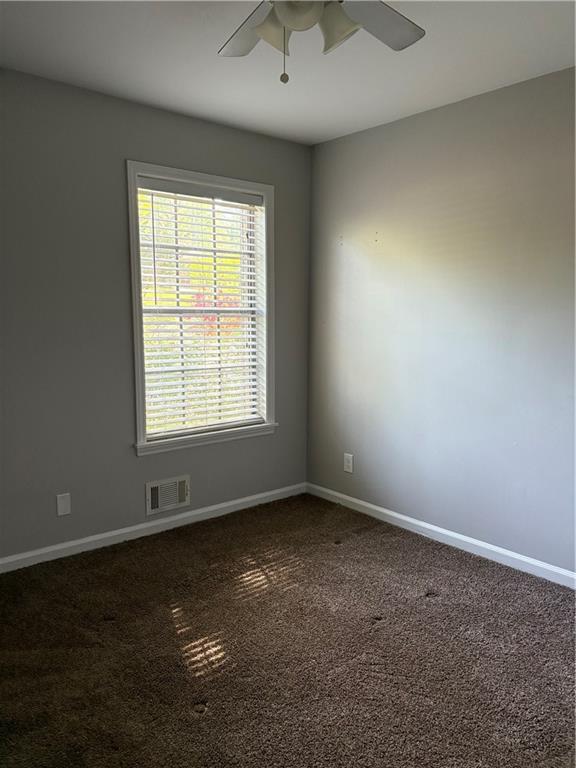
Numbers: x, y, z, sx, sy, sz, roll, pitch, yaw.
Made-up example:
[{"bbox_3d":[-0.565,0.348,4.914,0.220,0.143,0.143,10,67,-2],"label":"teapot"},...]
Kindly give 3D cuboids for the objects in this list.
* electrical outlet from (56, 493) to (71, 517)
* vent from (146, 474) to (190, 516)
[{"bbox_3d":[-1.191,0.645,3.075,0.068,0.115,0.008,-6,10,-40],"label":"electrical outlet"},{"bbox_3d":[-0.715,0.670,3.485,0.295,0.196,0.013,-6,10,-40],"label":"vent"}]

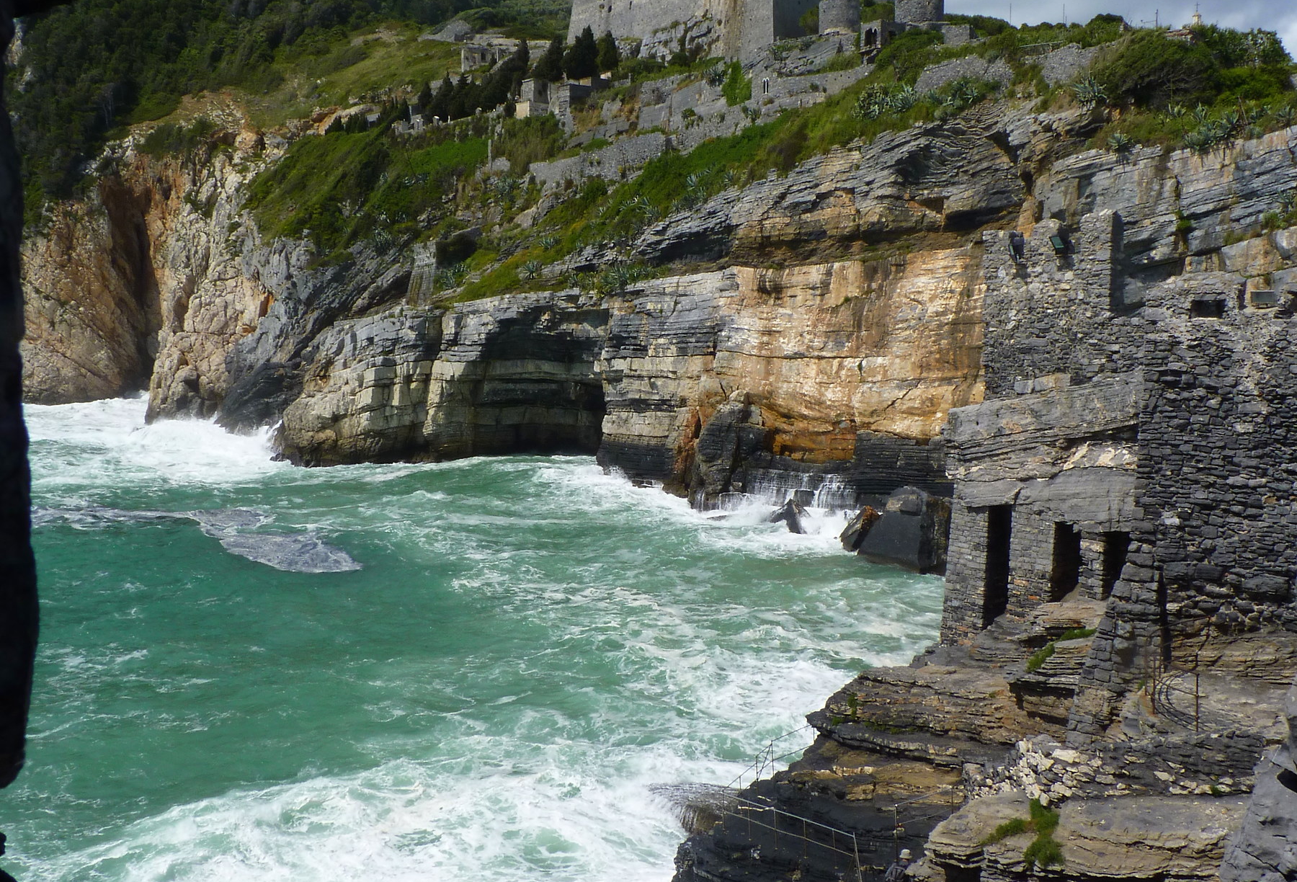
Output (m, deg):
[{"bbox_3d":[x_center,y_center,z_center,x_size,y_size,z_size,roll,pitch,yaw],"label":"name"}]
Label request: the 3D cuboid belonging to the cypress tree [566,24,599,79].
[{"bbox_3d":[-11.043,-64.791,225.000,5.500,9.400,5.300,0,4,0],"label":"cypress tree"}]

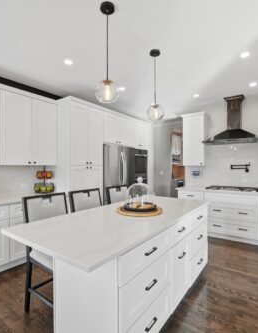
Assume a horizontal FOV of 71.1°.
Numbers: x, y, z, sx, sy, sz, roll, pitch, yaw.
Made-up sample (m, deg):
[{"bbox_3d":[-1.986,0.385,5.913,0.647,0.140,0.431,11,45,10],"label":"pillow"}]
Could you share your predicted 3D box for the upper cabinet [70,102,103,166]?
[{"bbox_3d":[-1.000,-0.565,3.631,0.560,1.130,0.760,0,0,37],"label":"upper cabinet"}]

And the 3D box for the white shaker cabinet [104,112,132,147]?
[{"bbox_3d":[-0.465,-0.800,4.340,0.610,0.640,0.930,0,0,39],"label":"white shaker cabinet"}]

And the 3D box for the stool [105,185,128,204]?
[{"bbox_3d":[0.040,0.865,2.700,0.540,1.060,0.480,0,0,39],"label":"stool"}]

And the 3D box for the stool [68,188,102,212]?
[{"bbox_3d":[-0.364,0.845,2.195,0.530,1.070,0.480,0,0,37],"label":"stool"}]

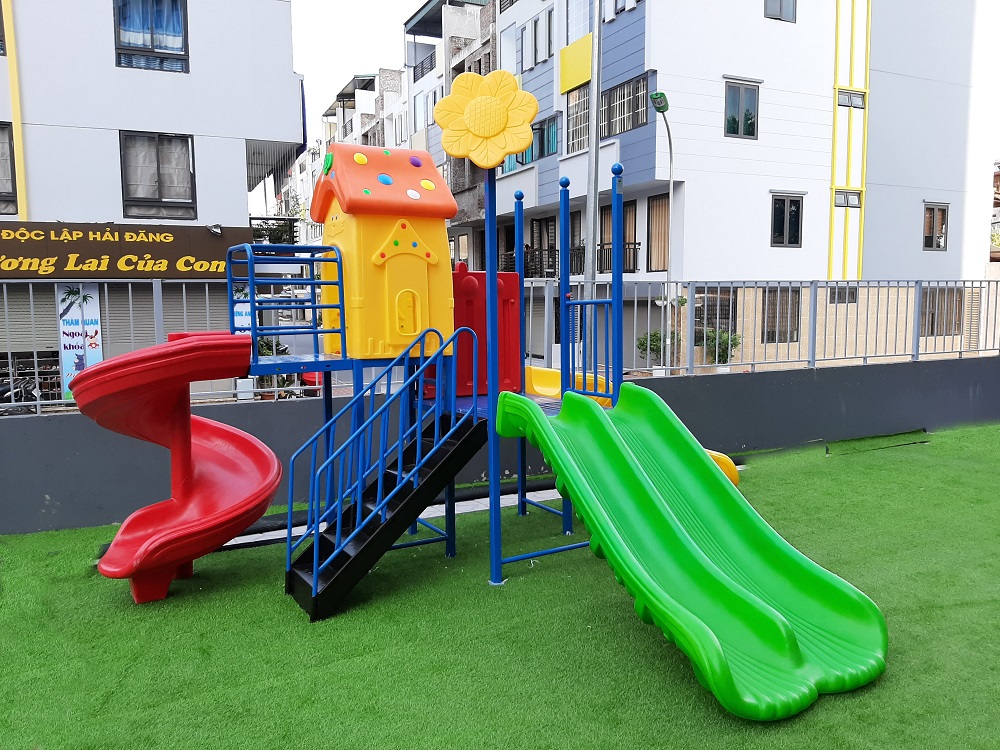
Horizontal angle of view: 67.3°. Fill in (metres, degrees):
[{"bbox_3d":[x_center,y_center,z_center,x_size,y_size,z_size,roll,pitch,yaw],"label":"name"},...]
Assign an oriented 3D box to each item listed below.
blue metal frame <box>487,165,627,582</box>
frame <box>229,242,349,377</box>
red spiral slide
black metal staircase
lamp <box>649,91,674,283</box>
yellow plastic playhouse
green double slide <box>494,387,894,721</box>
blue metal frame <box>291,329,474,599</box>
[{"bbox_3d":[0.060,-0.091,5.011,0.975,2.500,1.165,-4,7,-31],"label":"blue metal frame"},{"bbox_3d":[-1.275,-0.397,4.478,0.600,0.720,0.595,-4,7,-31],"label":"frame"},{"bbox_3d":[-1.925,0.485,4.511,1.160,1.490,1.160,-4,7,-31],"label":"red spiral slide"},{"bbox_3d":[-0.646,0.732,4.332,1.090,1.010,0.465,-4,7,-31],"label":"black metal staircase"},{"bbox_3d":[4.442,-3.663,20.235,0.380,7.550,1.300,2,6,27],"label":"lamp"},{"bbox_3d":[-0.736,-0.769,4.730,0.755,1.320,0.730,-4,7,-31],"label":"yellow plastic playhouse"},{"bbox_3d":[0.869,0.702,3.819,0.970,1.140,1.880,-4,7,-31],"label":"green double slide"},{"bbox_3d":[-0.668,0.419,4.290,1.045,1.380,0.475,-4,7,-31],"label":"blue metal frame"}]

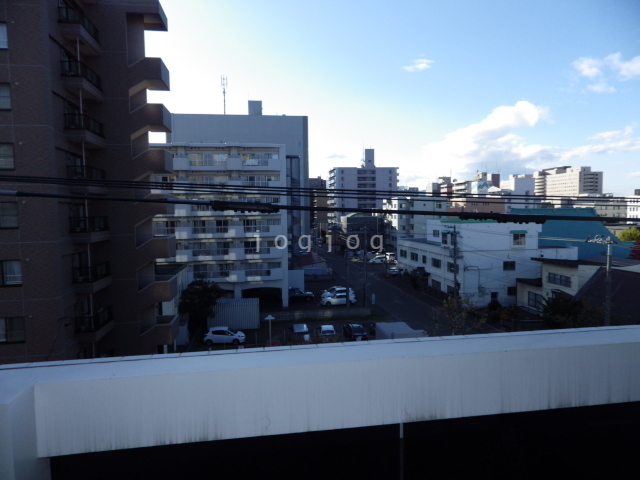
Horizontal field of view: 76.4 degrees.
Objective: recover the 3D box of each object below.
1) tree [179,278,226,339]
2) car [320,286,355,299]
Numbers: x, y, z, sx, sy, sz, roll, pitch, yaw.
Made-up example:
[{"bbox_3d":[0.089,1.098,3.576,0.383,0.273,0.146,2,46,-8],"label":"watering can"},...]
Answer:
[{"bbox_3d":[-11.932,6.621,41.300,4.700,5.800,4.400,-1,3,-8],"label":"tree"},{"bbox_3d":[2.533,7.500,56.300,4.450,1.560,1.730,-1,3,-16],"label":"car"}]

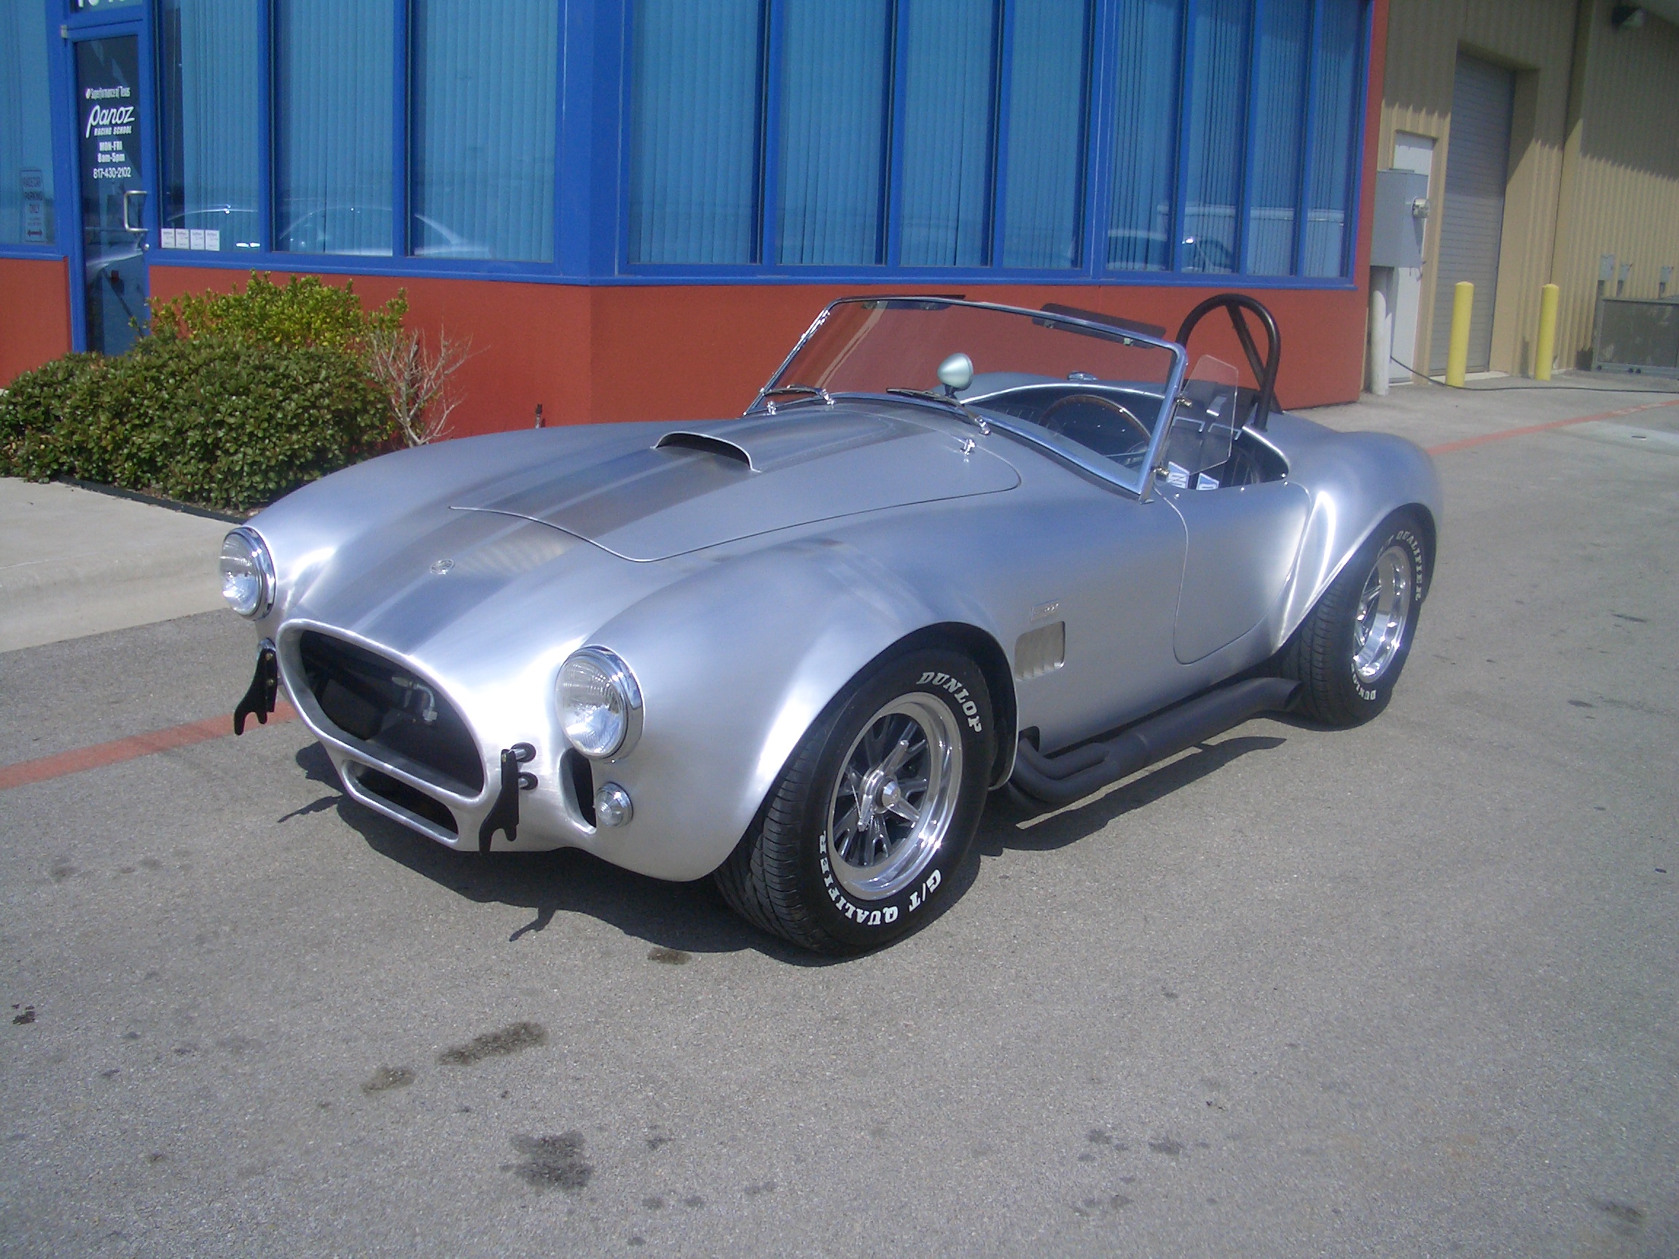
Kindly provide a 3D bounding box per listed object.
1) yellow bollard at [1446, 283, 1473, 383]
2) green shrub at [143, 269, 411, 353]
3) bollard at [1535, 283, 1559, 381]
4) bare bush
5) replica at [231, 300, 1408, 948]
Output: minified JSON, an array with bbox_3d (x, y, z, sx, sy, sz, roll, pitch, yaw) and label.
[{"bbox_3d":[5.632,-2.695,15.400,0.168,0.920,0.168,2,15,0],"label":"yellow bollard"},{"bbox_3d":[-3.076,-1.525,9.359,1.350,0.880,0.850,6,16,14],"label":"green shrub"},{"bbox_3d":[6.831,-2.883,16.400,0.168,0.920,0.168,2,15,0],"label":"bollard"},{"bbox_3d":[-2.235,-1.311,9.044,0.550,0.700,0.500,2,15,0],"label":"bare bush"},{"bbox_3d":[0.309,-0.306,4.641,1.740,1.240,3.970,14,19,38],"label":"replica"}]

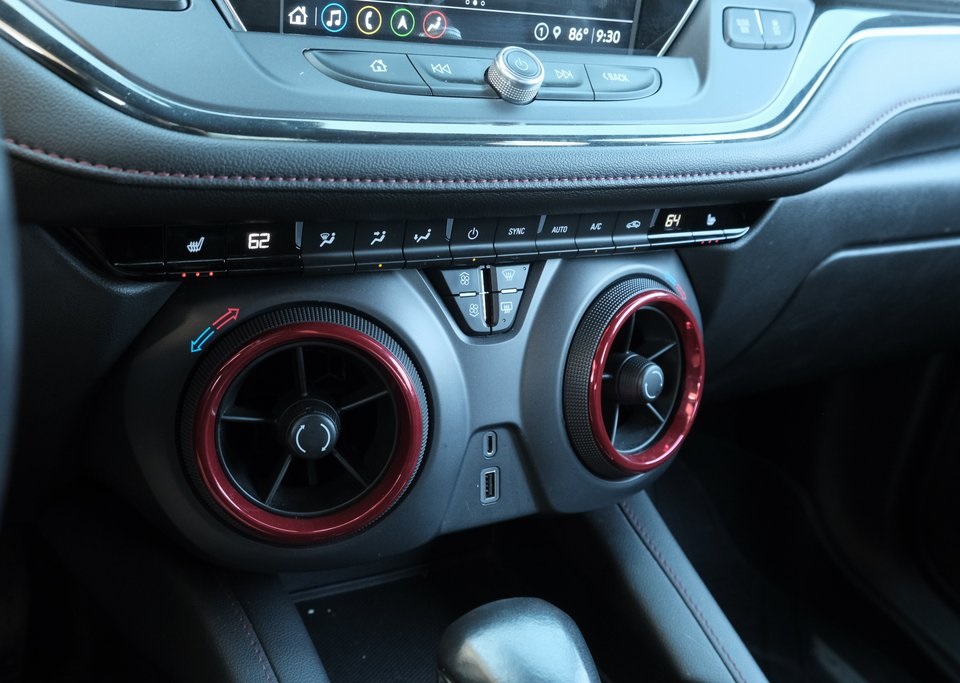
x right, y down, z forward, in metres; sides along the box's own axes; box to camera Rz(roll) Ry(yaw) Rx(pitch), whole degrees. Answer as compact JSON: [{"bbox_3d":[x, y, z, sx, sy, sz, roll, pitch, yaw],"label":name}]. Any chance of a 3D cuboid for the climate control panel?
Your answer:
[{"bbox_3d":[0.001,-0.049,0.408,0.338,0.024,0.022,-7,11,-28],"label":"climate control panel"}]

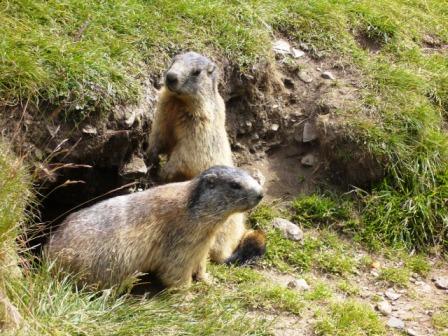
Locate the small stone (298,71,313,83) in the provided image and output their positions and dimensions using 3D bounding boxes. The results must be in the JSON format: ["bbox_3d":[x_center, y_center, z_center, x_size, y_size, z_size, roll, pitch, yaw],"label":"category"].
[{"bbox_3d":[0.216,-0.242,3.600,0.036,0.026,0.031,0,20,0],"label":"small stone"}]

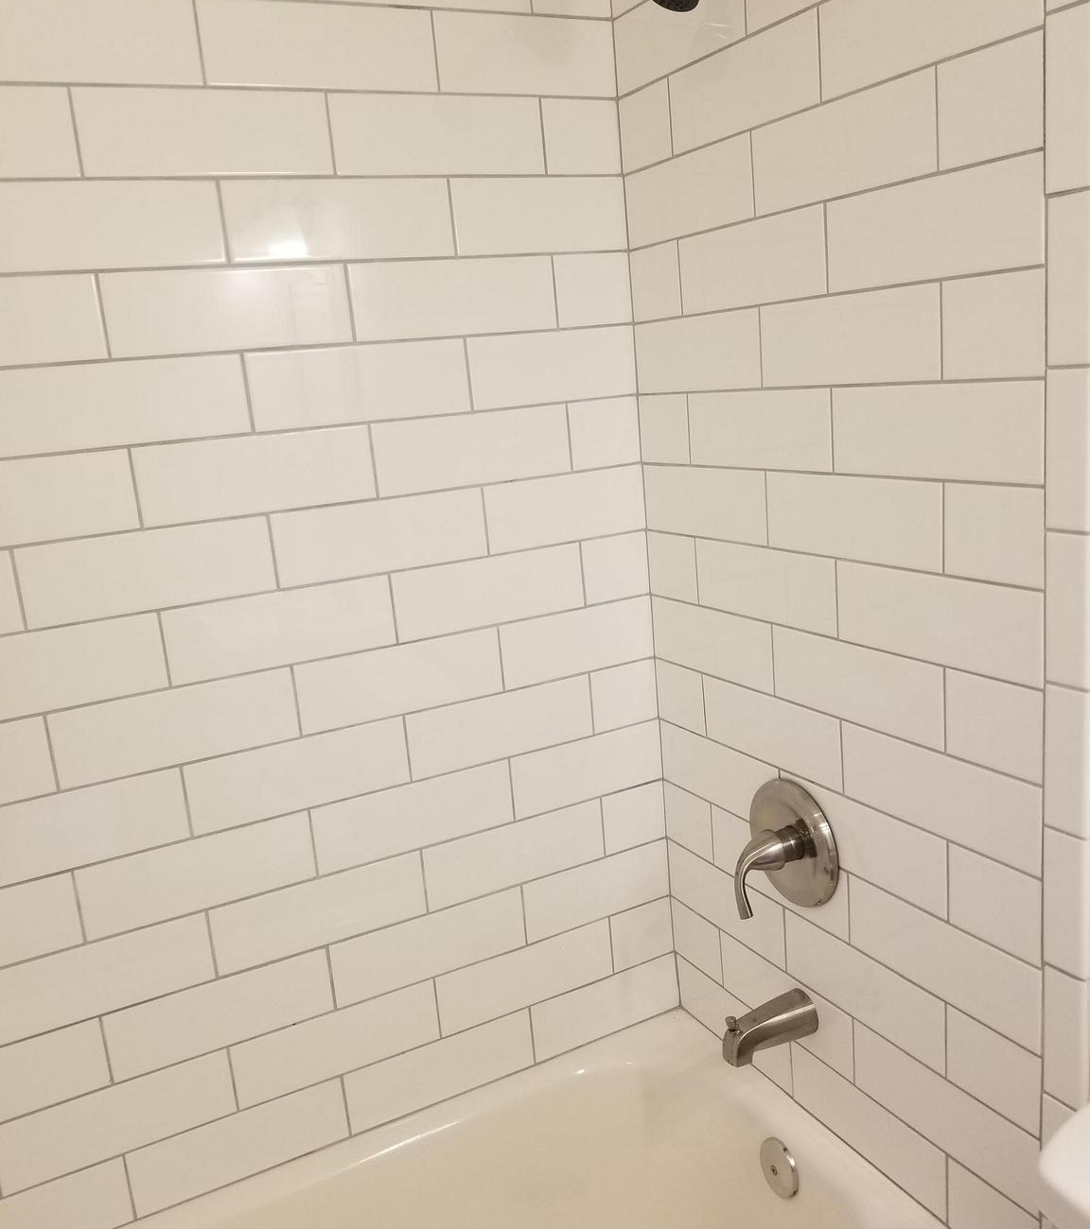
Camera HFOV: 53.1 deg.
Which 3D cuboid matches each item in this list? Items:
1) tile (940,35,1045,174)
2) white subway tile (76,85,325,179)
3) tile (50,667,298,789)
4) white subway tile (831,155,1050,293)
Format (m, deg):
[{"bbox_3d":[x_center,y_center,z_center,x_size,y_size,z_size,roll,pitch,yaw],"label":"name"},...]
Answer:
[{"bbox_3d":[0.427,-0.491,1.037,0.009,0.102,0.122,-11,13,-26],"label":"tile"},{"bbox_3d":[-0.413,-0.591,1.343,0.304,0.102,0.010,-11,14,-25],"label":"white subway tile"},{"bbox_3d":[-0.475,0.145,1.422,0.304,0.101,0.009,-11,14,-26],"label":"tile"},{"bbox_3d":[0.399,-0.401,1.140,0.010,0.102,0.286,-12,14,-26],"label":"white subway tile"}]

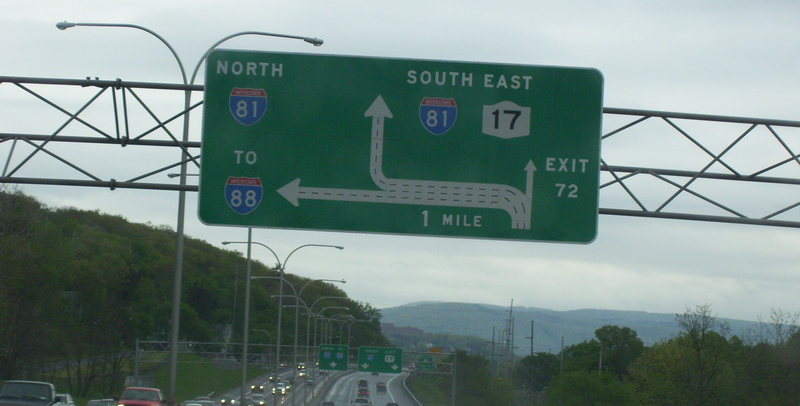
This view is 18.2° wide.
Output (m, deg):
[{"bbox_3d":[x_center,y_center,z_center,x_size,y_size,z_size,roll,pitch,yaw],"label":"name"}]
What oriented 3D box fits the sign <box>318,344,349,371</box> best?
[{"bbox_3d":[-7.971,18.523,300.000,3.500,3.070,0.150,3,-4,-1],"label":"sign"}]

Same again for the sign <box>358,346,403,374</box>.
[{"bbox_3d":[-2.353,18.824,300.000,5.230,2.950,0.150,3,-4,-1],"label":"sign"}]

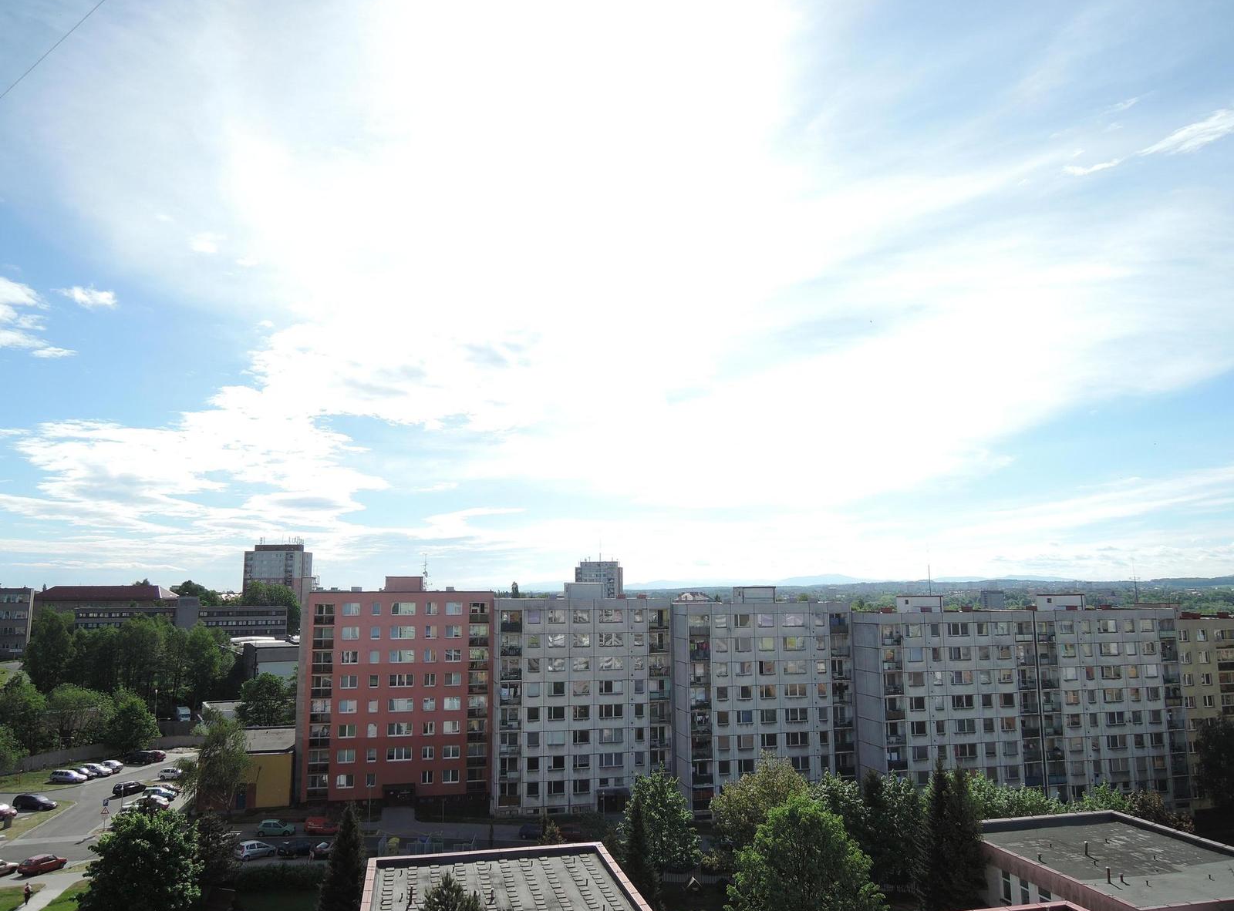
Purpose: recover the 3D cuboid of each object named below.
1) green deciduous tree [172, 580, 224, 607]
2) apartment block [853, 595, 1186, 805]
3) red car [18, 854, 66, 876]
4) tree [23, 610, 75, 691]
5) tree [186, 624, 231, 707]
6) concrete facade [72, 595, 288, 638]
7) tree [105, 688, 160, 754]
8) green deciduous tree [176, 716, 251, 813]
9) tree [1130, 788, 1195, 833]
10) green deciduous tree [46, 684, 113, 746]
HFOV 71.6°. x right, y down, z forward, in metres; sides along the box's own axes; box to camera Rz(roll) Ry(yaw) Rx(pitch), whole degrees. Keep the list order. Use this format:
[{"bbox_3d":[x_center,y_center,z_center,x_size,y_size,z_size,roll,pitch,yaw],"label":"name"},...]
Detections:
[{"bbox_3d":[-168.900,59.690,345.000,17.000,18.480,17.000,4,-10,-25],"label":"green deciduous tree"},{"bbox_3d":[50.350,31.230,109.730,42.400,26.070,11.500,2,-9,-13],"label":"apartment block"},{"bbox_3d":[-54.320,38.730,81.220,1.660,1.410,3.900,-6,-10,34],"label":"red car"},{"bbox_3d":[-104.590,36.570,158.000,8.000,16.150,8.000,5,-11,-32],"label":"tree"},{"bbox_3d":[-76.830,39.540,161.000,7.400,15.580,7.400,4,-10,-25],"label":"tree"},{"bbox_3d":[-156.980,59.980,314.740,72.800,14.800,12.000,1,-9,-7],"label":"concrete facade"},{"bbox_3d":[-73.790,40.480,130.720,7.700,9.540,7.400,4,-10,-28],"label":"tree"},{"bbox_3d":[-47.310,36.200,99.790,7.600,11.200,7.400,4,-9,-24],"label":"green deciduous tree"},{"bbox_3d":[64.150,42.230,100.410,6.800,5.800,6.000,-5,-10,31],"label":"tree"},{"bbox_3d":[-85.820,41.940,135.830,9.200,11.200,8.800,5,-10,-31],"label":"green deciduous tree"}]

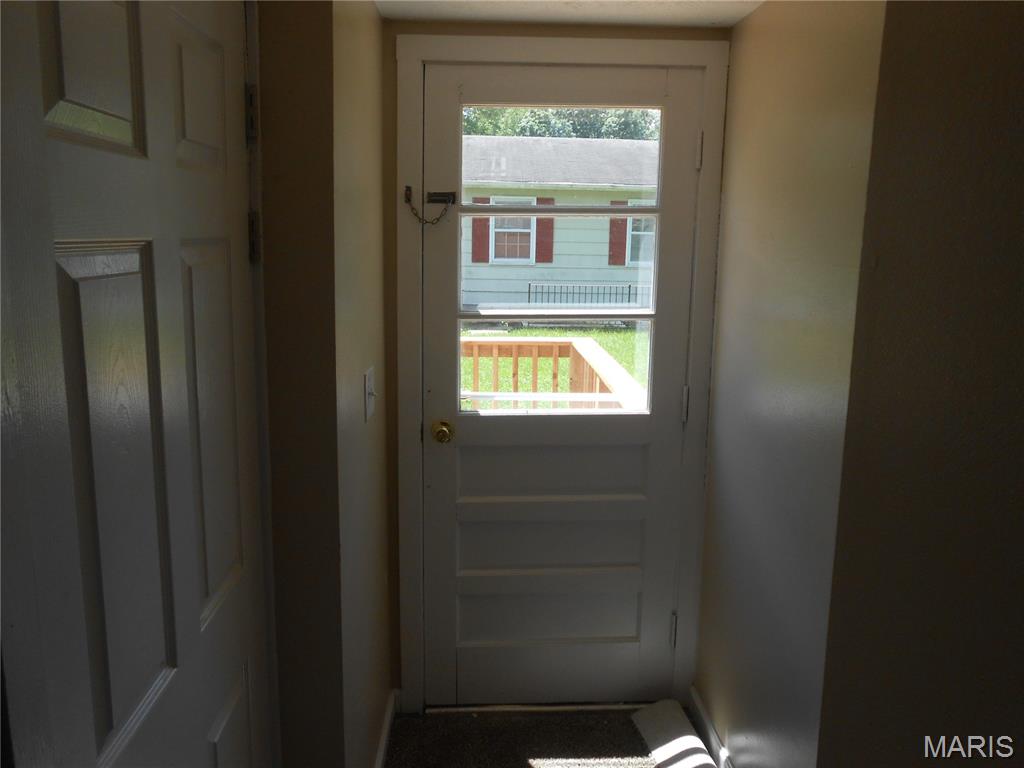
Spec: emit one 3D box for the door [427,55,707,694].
[{"bbox_3d":[0.139,0.062,2.366,0.808,1.970,0.045,0,9,-3],"label":"door"}]

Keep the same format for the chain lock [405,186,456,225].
[{"bbox_3d":[-0.236,-0.516,2.227,0.147,0.108,0.028,0,9,-3],"label":"chain lock"}]

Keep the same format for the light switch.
[{"bbox_3d":[-0.355,0.032,1.934,0.018,0.117,0.075,0,9,-3],"label":"light switch"}]

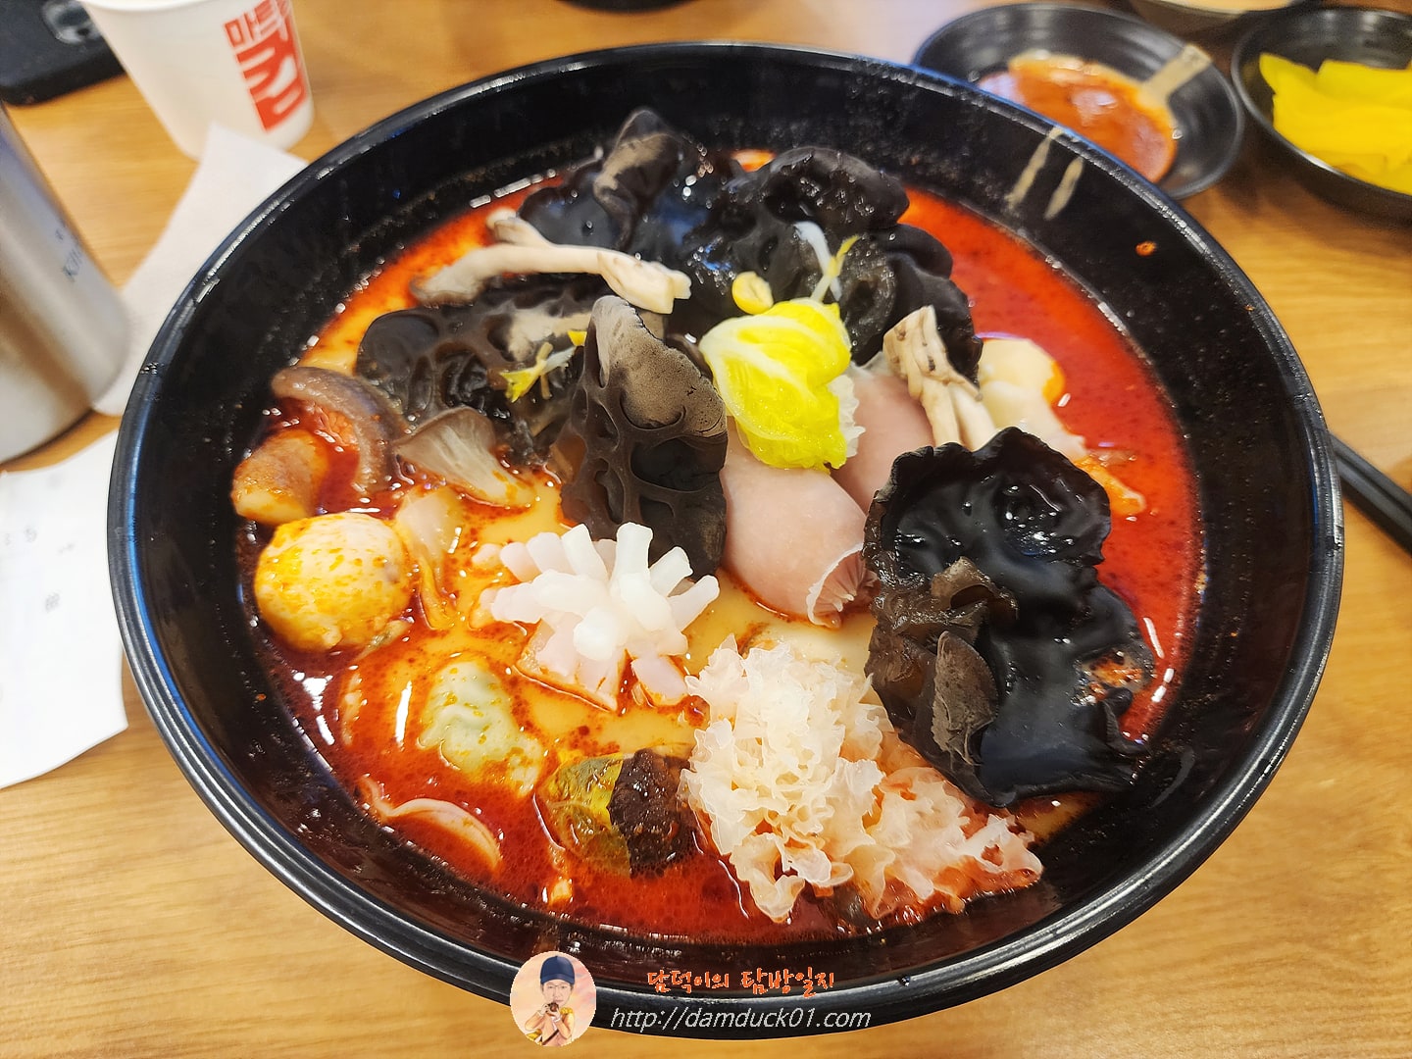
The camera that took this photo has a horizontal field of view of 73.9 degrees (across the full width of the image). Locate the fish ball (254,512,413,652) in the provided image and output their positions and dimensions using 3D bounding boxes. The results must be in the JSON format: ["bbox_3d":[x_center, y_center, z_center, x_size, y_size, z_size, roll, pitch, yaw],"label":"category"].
[{"bbox_3d":[-0.083,0.012,0.208,0.032,0.031,0.032,0,57,0],"label":"fish ball"}]

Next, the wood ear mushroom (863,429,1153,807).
[{"bbox_3d":[0.064,0.018,0.205,0.060,0.028,0.085,1,57,0],"label":"wood ear mushroom"}]

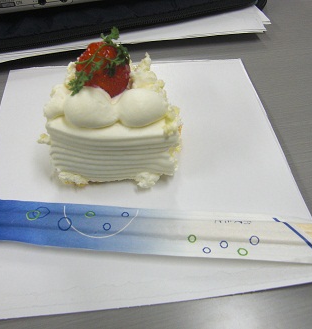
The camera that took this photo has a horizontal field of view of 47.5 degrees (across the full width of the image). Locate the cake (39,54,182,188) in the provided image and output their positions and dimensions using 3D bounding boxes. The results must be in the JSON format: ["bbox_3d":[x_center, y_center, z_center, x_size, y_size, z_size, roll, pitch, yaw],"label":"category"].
[{"bbox_3d":[-0.023,-0.029,0.214,0.072,0.053,0.067,0,51,-2],"label":"cake"}]

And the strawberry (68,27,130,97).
[{"bbox_3d":[-0.029,-0.054,0.197,0.032,0.033,0.031,1,51,-1],"label":"strawberry"}]

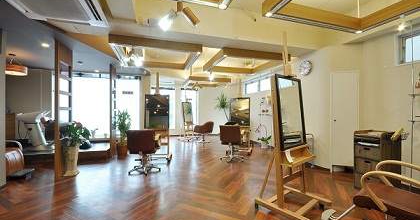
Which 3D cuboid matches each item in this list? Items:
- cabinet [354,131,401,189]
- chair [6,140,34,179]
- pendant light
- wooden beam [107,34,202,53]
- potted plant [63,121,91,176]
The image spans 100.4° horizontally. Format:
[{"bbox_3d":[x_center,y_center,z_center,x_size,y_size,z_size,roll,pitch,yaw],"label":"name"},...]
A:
[{"bbox_3d":[2.431,0.760,2.549,0.440,0.870,0.330,0,0,-19],"label":"cabinet"},{"bbox_3d":[-3.530,0.750,2.840,0.900,0.860,0.620,0,0,-20],"label":"chair"},{"bbox_3d":[-4.200,-0.965,3.730,0.470,0.420,0.470,0,0,0],"label":"pendant light"},{"bbox_3d":[-0.860,-1.101,2.983,1.500,0.137,0.090,0,0,-18],"label":"wooden beam"},{"bbox_3d":[-2.573,0.717,3.363,0.460,0.980,0.460,0,0,-27],"label":"potted plant"}]

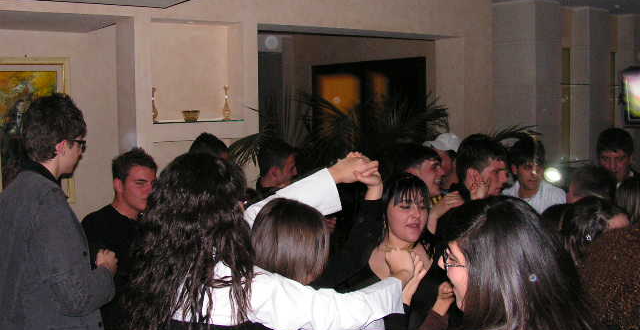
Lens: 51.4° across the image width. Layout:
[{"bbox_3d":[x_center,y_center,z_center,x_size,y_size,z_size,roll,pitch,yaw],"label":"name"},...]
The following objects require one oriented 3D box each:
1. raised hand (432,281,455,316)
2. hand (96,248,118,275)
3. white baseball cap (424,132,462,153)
[{"bbox_3d":[0.393,0.421,2.100,0.085,0.115,0.080,19,6,11],"label":"raised hand"},{"bbox_3d":[-0.702,0.319,2.200,0.085,0.100,0.085,-3,6,-24],"label":"hand"},{"bbox_3d":[0.683,-0.126,3.650,0.260,0.130,0.175,10,9,26],"label":"white baseball cap"}]

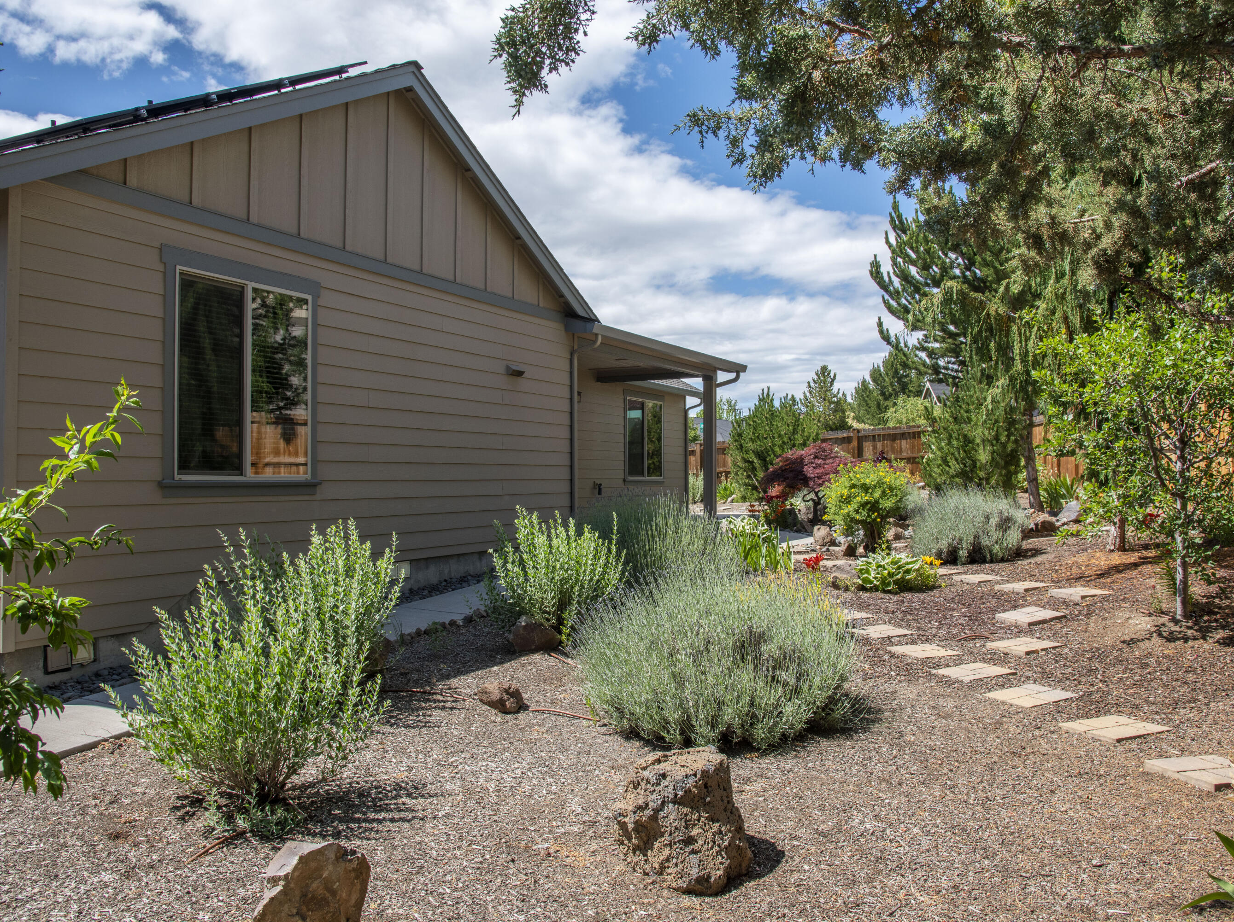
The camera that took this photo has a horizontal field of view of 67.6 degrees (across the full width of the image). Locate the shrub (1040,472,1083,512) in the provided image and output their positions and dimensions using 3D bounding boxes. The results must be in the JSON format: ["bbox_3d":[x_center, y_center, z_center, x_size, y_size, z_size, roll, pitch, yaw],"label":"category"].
[{"bbox_3d":[8.149,0.564,16.900,0.820,0.712,0.800,0,-1,26],"label":"shrub"}]

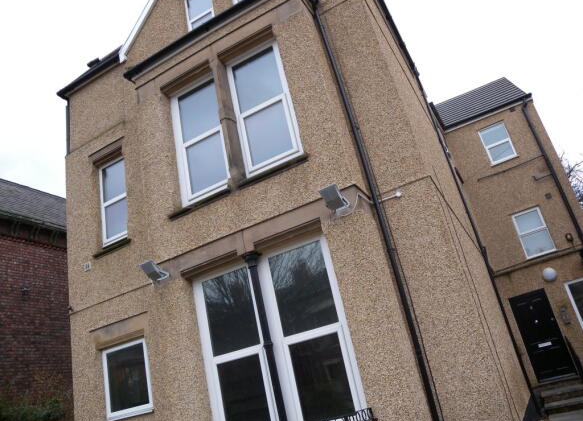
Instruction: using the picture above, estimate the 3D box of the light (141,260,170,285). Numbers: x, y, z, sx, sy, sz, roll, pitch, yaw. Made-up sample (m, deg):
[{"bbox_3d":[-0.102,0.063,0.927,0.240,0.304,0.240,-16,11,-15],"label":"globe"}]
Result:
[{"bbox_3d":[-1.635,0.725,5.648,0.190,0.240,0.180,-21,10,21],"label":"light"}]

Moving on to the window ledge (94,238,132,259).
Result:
[{"bbox_3d":[-2.639,0.576,7.093,0.757,0.070,0.120,-21,-22,21],"label":"window ledge"}]

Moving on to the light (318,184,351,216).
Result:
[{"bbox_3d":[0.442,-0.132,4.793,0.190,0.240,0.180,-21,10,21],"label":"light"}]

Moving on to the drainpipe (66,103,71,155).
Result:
[{"bbox_3d":[-3.945,-1.442,8.343,0.070,1.019,0.070,-21,-22,21],"label":"drainpipe"}]

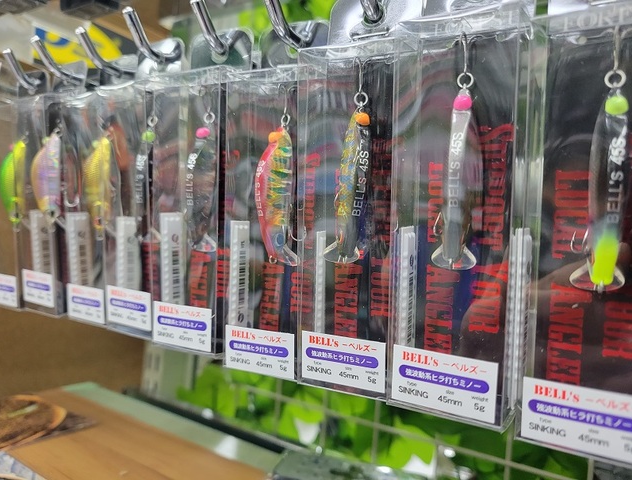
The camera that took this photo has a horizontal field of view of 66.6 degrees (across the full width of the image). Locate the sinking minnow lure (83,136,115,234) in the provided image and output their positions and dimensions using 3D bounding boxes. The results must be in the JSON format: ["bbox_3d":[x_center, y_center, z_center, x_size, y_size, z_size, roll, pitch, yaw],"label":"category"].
[{"bbox_3d":[-0.102,-0.026,0.226,0.008,0.044,0.013,3,5,31],"label":"sinking minnow lure"}]

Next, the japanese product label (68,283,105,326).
[{"bbox_3d":[-0.106,0.029,0.221,0.028,0.015,0.001,3,5,31],"label":"japanese product label"}]

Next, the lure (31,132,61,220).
[{"bbox_3d":[-0.133,-0.031,0.236,0.008,0.044,0.013,4,7,33],"label":"lure"}]

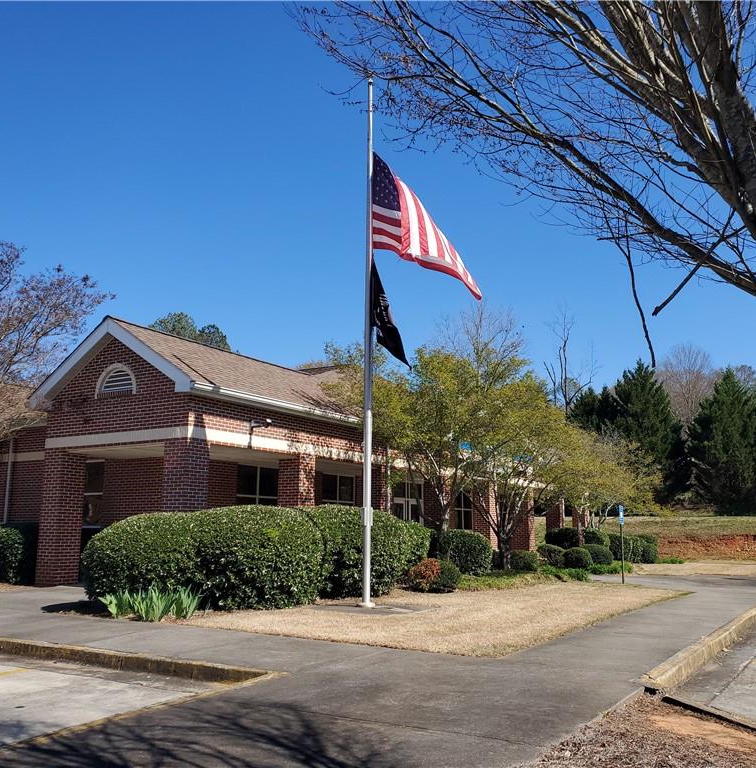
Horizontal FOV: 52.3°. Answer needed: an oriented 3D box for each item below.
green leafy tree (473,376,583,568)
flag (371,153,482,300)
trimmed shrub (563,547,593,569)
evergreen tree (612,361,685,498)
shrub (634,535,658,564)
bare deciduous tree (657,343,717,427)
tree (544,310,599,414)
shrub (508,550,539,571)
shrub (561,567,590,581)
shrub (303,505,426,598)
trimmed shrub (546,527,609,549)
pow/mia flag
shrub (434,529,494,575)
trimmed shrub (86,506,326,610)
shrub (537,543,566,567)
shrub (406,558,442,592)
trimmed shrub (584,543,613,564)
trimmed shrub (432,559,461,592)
[{"bbox_3d":[4.448,2.599,23.016,3.400,5.750,3.300,0,-11,0],"label":"green leafy tree"},{"bbox_3d":[0.848,-2.799,13.308,2.000,2.710,0.800,-1,-11,4],"label":"flag"},{"bbox_3d":[6.603,5.731,25.521,0.980,0.740,0.980,-6,-13,31],"label":"trimmed shrub"},{"bbox_3d":[17.923,3.419,51.953,5.066,10.250,5.066,-6,-13,31],"label":"evergreen tree"},{"bbox_3d":[10.926,6.752,31.297,1.050,1.070,1.050,-6,-12,30],"label":"shrub"},{"bbox_3d":[25.134,3.529,62.458,5.400,14.200,5.400,-4,-12,22],"label":"bare deciduous tree"},{"bbox_3d":[15.125,1.764,61.505,4.318,16.181,4.318,-6,-13,31],"label":"tree"},{"bbox_3d":[4.442,5.368,23.540,0.920,0.680,0.900,-6,-13,31],"label":"shrub"},{"bbox_3d":[5.135,4.900,20.033,0.760,0.360,0.700,-6,-13,31],"label":"shrub"},{"bbox_3d":[-0.500,3.216,15.096,1.950,1.640,3.200,-6,-12,30],"label":"shrub"},{"bbox_3d":[8.511,6.813,32.811,2.100,1.380,2.300,-6,-12,30],"label":"trimmed shrub"},{"bbox_3d":[0.201,-1.165,12.886,0.720,1.860,0.300,4,-11,-20],"label":"pow/mia flag"},{"bbox_3d":[2.240,4.332,19.833,1.511,1.165,1.465,-1,-11,6],"label":"shrub"},{"bbox_3d":[-3.040,3.045,13.837,3.800,1.660,2.000,-6,-13,31],"label":"trimmed shrub"},{"bbox_3d":[5.541,5.422,24.430,0.990,0.725,0.990,-2,-11,12],"label":"shrub"},{"bbox_3d":[0.991,3.976,16.094,0.720,0.680,0.700,0,-11,0],"label":"shrub"},{"bbox_3d":[7.963,6.127,27.720,1.000,0.770,1.000,-6,-13,31],"label":"trimmed shrub"},{"bbox_3d":[1.369,3.869,15.603,0.640,0.630,0.640,-1,-11,5],"label":"trimmed shrub"}]

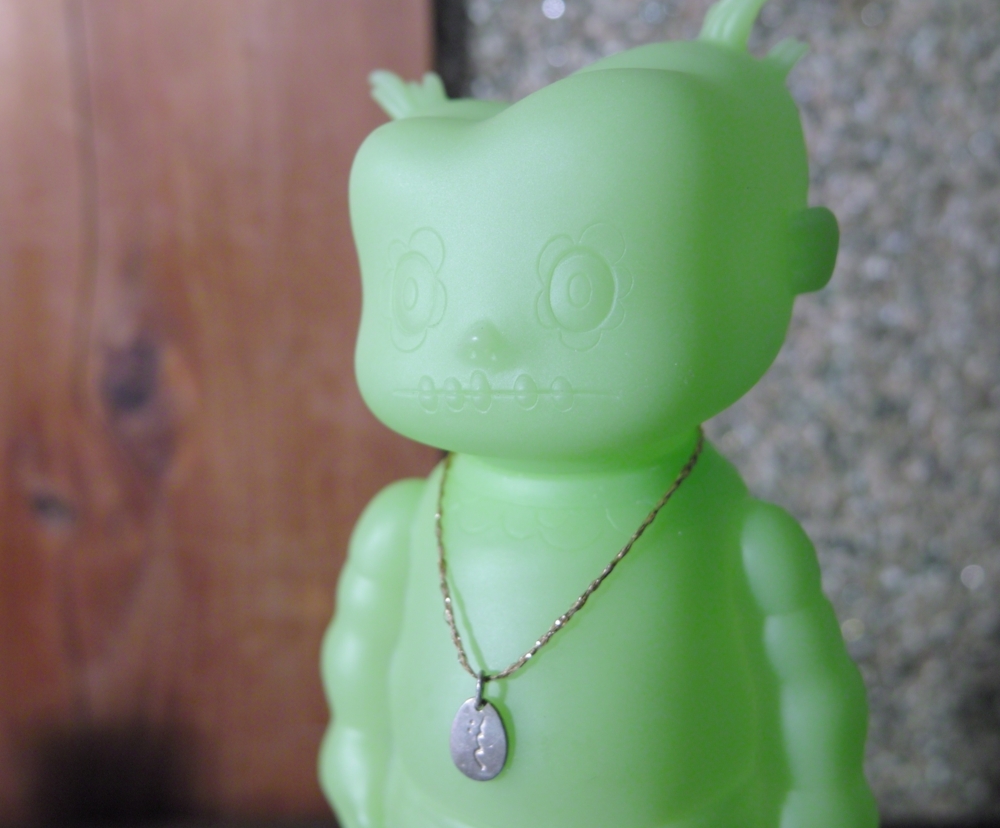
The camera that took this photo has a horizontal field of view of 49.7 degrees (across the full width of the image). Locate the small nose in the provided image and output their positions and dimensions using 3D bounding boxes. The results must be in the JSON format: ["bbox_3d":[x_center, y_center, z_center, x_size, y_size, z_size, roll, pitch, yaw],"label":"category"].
[{"bbox_3d":[-0.002,-0.011,0.175,0.009,0.008,0.005,2,6,18],"label":"small nose"}]

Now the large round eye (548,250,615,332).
[{"bbox_3d":[0.013,-0.020,0.176,0.011,0.013,0.004,1,6,6],"label":"large round eye"}]

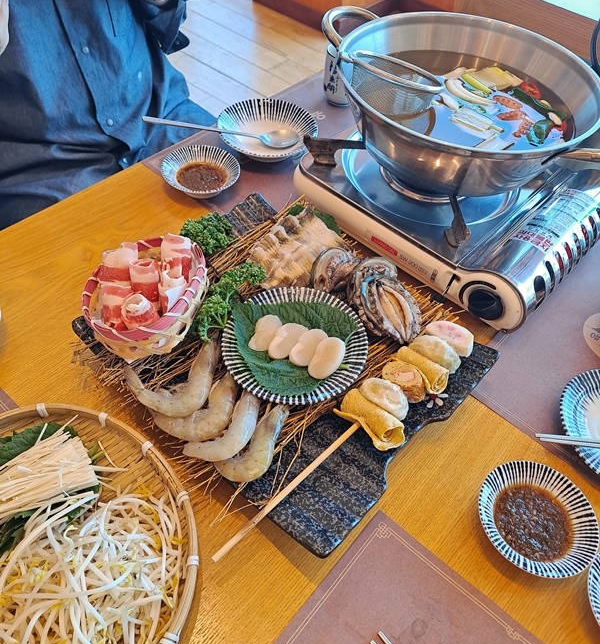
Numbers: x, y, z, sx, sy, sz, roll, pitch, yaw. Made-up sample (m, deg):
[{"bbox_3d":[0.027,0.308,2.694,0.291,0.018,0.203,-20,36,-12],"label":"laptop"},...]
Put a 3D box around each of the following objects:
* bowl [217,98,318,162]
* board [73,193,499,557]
[{"bbox_3d":[-0.046,-0.278,0.838,0.154,0.038,0.154,2,51,-3],"label":"bowl"},{"bbox_3d":[-0.020,0.017,0.611,0.371,0.029,0.297,37,57,22],"label":"board"}]

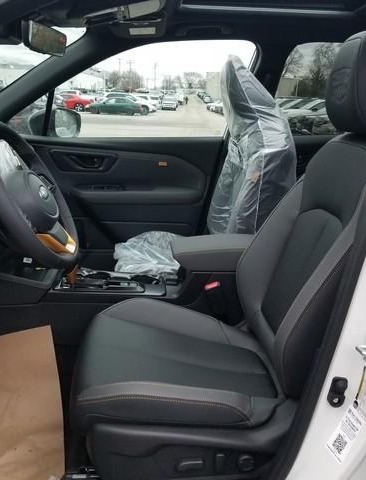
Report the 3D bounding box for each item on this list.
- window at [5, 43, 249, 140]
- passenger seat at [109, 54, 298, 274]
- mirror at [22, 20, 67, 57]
[{"bbox_3d":[-0.240,-0.641,2.058,1.070,0.420,0.040,0,34,-3],"label":"window"},{"bbox_3d":[0.065,-0.265,1.809,0.660,0.820,0.520,0,17,-2],"label":"passenger seat"},{"bbox_3d":[-0.384,-0.563,1.346,0.040,0.073,0.235,9,18,9],"label":"mirror"}]

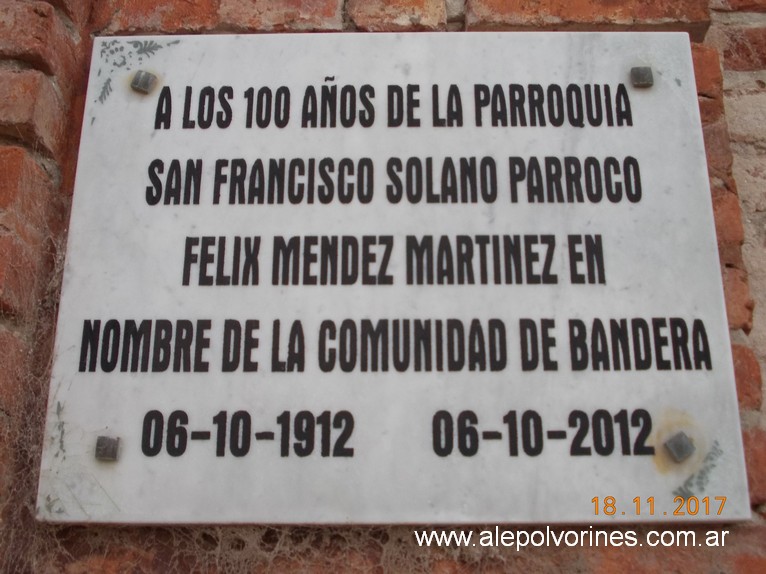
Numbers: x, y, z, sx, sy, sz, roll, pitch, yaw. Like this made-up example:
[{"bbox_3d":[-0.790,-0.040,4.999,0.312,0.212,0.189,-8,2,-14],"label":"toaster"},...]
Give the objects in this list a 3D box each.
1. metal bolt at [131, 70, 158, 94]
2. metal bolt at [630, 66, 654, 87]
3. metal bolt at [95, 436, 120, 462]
[{"bbox_3d":[-0.232,-0.197,0.924,0.018,0.018,0.010,19,-18,8],"label":"metal bolt"},{"bbox_3d":[0.249,-0.202,0.917,0.018,0.018,0.010,0,-19,1],"label":"metal bolt"},{"bbox_3d":[-0.233,0.137,0.806,0.018,0.018,0.010,0,-19,1],"label":"metal bolt"}]

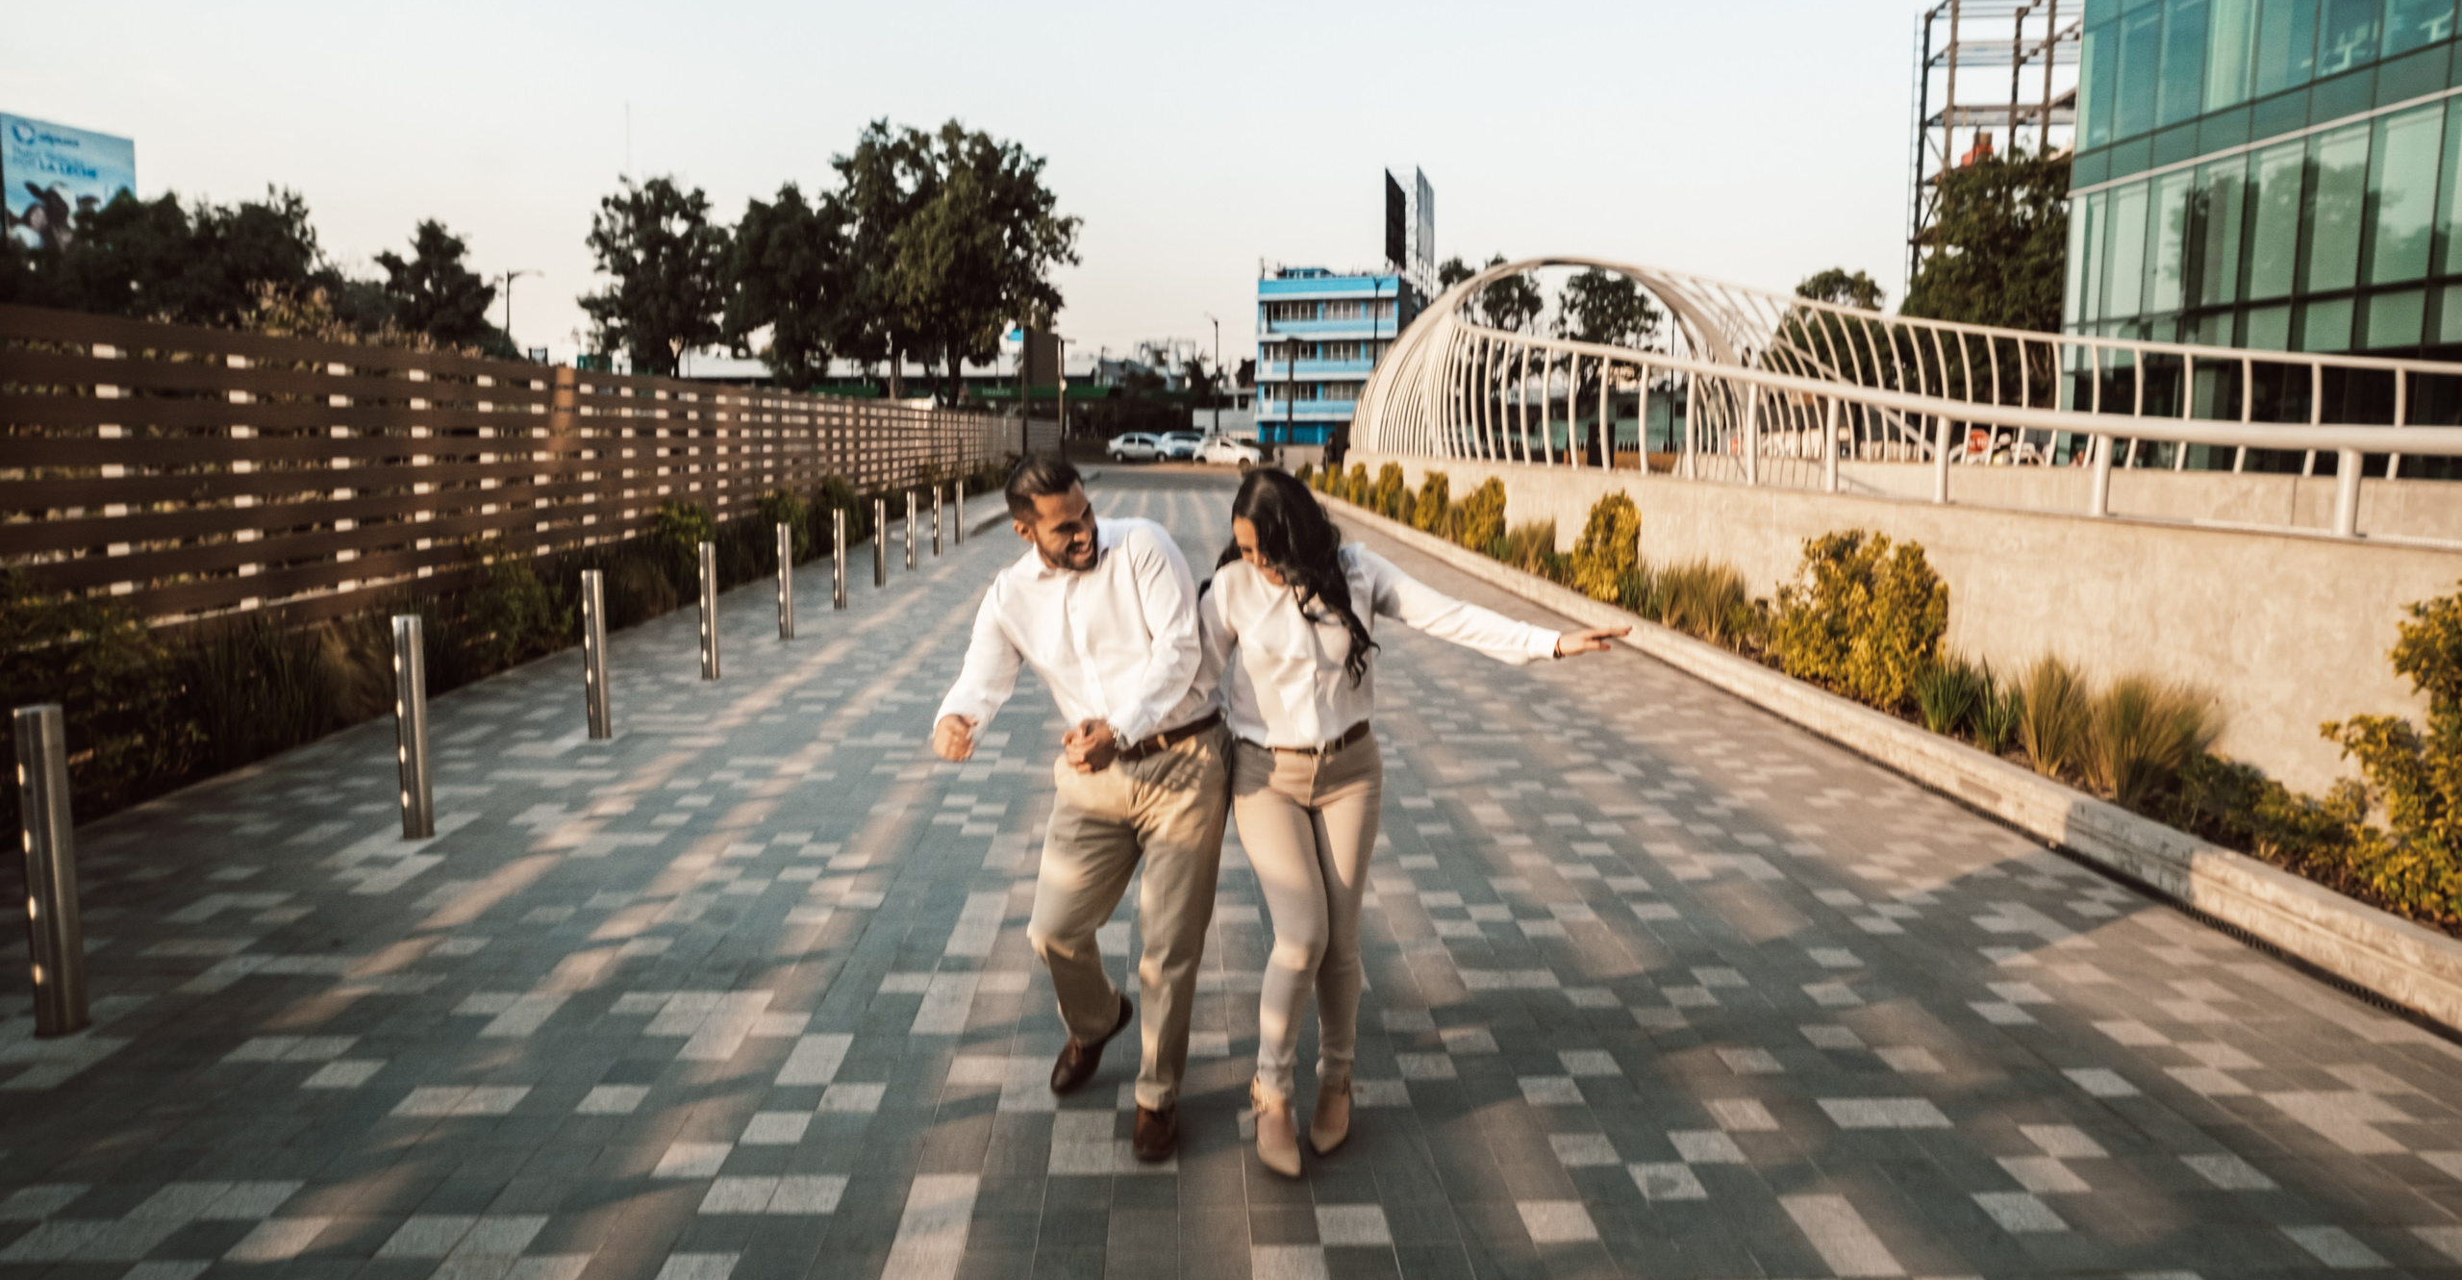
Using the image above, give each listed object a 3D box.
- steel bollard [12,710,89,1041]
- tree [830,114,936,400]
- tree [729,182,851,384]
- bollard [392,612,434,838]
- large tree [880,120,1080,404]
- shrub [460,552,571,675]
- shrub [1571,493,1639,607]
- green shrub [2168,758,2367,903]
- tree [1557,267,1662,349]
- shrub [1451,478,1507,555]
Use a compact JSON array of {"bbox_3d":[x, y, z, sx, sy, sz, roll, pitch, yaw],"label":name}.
[{"bbox_3d":[-3.212,0.632,3.725,0.103,0.900,0.103,1,6,-3],"label":"steel bollard"},{"bbox_3d":[-11.779,-11.906,48.000,5.400,12.200,5.400,1,6,-3],"label":"tree"},{"bbox_3d":[-16.409,-11.499,50.842,5.000,10.662,5.000,0,9,0],"label":"tree"},{"bbox_3d":[-3.292,0.359,5.505,0.103,0.900,0.103,1,6,-3],"label":"bollard"},{"bbox_3d":[-8.931,-11.950,48.411,7.200,12.335,7.200,0,8,-2],"label":"large tree"},{"bbox_3d":[-5.449,-0.205,10.444,0.800,0.920,0.950,0,8,-2],"label":"shrub"},{"bbox_3d":[3.501,-0.854,12.800,0.580,1.000,0.580,1,6,-3],"label":"shrub"},{"bbox_3d":[3.880,0.628,5.125,0.520,0.380,0.720,0,9,-2],"label":"green shrub"},{"bbox_3d":[18.461,-13.435,67.590,5.600,9.603,5.600,0,8,-2],"label":"tree"},{"bbox_3d":[3.334,-1.659,18.449,0.750,1.000,0.850,0,8,-2],"label":"shrub"}]

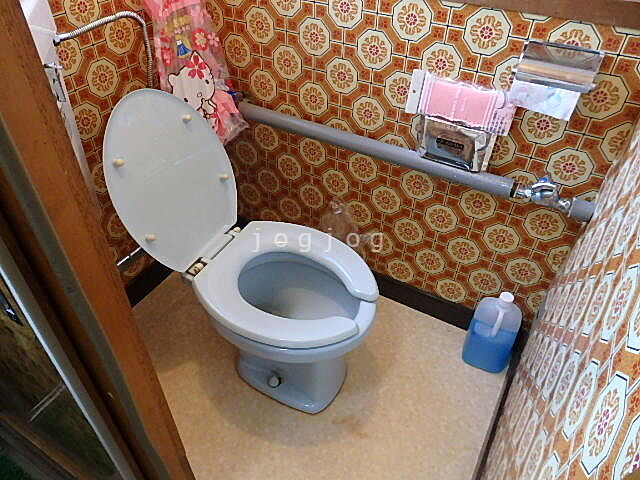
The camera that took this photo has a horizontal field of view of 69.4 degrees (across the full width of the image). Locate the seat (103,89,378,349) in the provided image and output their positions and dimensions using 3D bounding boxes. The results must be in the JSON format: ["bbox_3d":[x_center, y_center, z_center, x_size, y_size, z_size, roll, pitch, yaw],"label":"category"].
[{"bbox_3d":[-0.145,-0.074,1.010,0.599,0.403,0.350,21,45,21],"label":"seat"}]

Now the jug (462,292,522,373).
[{"bbox_3d":[0.511,0.264,1.359,0.128,0.287,0.085,16,43,18],"label":"jug"}]

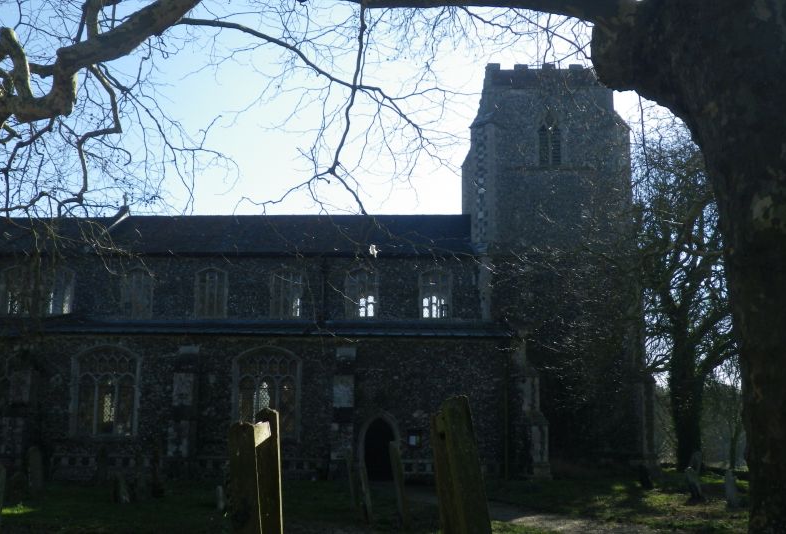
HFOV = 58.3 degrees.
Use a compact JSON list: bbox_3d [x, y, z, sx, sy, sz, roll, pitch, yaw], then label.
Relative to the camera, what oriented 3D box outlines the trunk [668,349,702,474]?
[{"bbox_3d":[14.932,7.326,36.000,1.531,6.126,1.531,0,-8,4],"label":"trunk"}]

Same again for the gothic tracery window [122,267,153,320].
[{"bbox_3d":[-12.145,1.241,33.653,1.572,2.443,0.300,0,-8,4],"label":"gothic tracery window"}]

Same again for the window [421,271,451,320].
[{"bbox_3d":[1.967,1.273,32.633,1.386,2.229,0.300,0,-8,4],"label":"window"}]

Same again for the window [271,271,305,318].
[{"bbox_3d":[-4.957,1.269,33.132,1.619,2.310,0.300,0,-8,4],"label":"window"}]

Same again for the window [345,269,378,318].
[{"bbox_3d":[-1.469,1.236,32.885,1.595,2.340,0.300,0,-8,4],"label":"window"}]

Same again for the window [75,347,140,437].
[{"bbox_3d":[-12.431,5.380,30.598,3.045,3.890,0.300,0,-8,4],"label":"window"}]

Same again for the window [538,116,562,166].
[{"bbox_3d":[7.482,-6.028,33.607,1.175,2.559,0.300,0,-8,4],"label":"window"}]

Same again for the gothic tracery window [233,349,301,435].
[{"bbox_3d":[-5.377,5.356,30.093,2.903,3.700,0.300,0,-8,4],"label":"gothic tracery window"}]

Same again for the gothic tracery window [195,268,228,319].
[{"bbox_3d":[-8.643,1.255,33.399,1.548,2.377,0.300,0,-8,4],"label":"gothic tracery window"}]

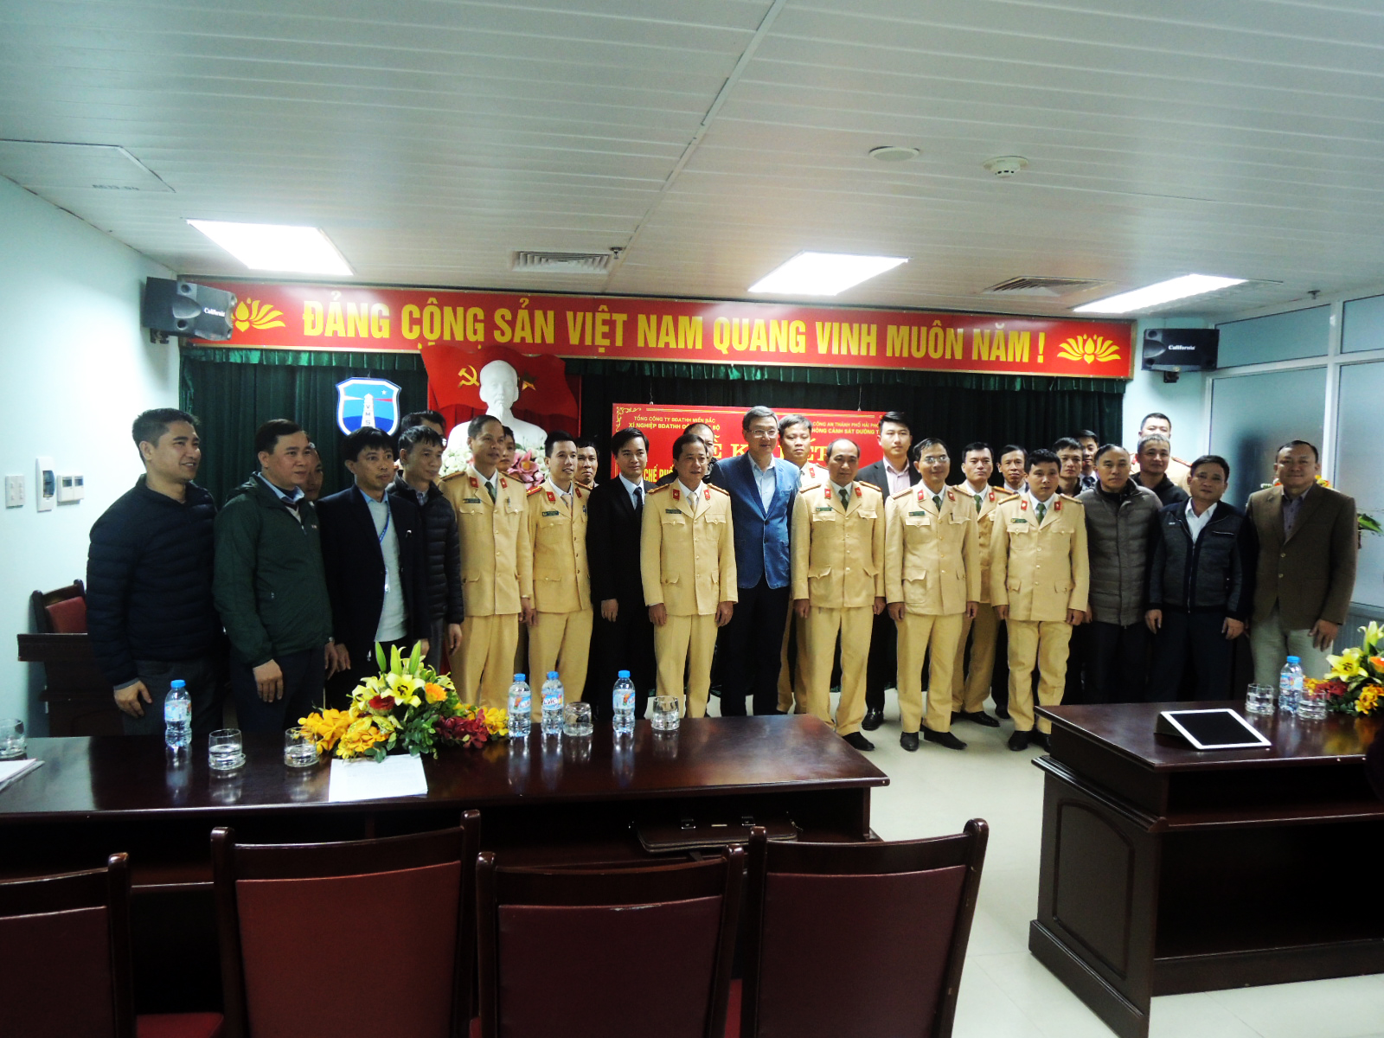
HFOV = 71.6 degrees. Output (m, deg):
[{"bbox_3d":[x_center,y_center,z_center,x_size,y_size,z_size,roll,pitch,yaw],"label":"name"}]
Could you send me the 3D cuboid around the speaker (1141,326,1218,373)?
[{"bbox_3d":[3.205,-1.111,6.300,0.470,0.270,0.270,2,4,15],"label":"speaker"}]

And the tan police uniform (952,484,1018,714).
[{"bbox_3d":[1.705,0.486,5.822,0.490,1.372,0.290,1,4,8],"label":"tan police uniform"}]

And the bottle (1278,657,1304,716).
[{"bbox_3d":[1.892,0.522,3.020,0.063,0.180,0.063,0,4,-11],"label":"bottle"}]

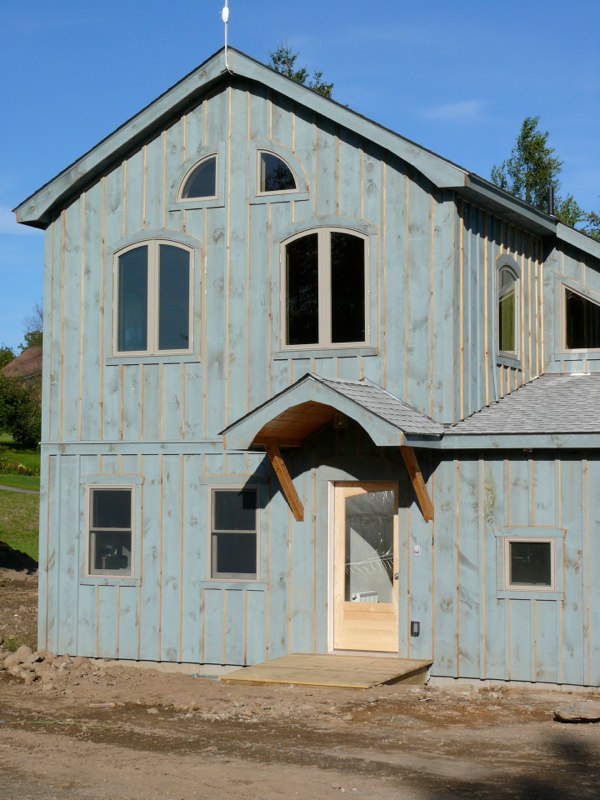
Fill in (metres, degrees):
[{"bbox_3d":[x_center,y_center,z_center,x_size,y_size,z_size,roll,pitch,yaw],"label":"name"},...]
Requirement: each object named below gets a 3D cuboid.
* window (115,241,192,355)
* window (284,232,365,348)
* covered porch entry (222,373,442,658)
[{"bbox_3d":[-1.925,-1.348,21.009,1.197,1.537,0.100,-1,-3,25],"label":"window"},{"bbox_3d":[0.319,-1.401,19.982,1.199,1.518,0.100,-1,-3,25],"label":"window"},{"bbox_3d":[0.453,1.421,18.887,2.330,3.390,1.700,-1,-3,25],"label":"covered porch entry"}]

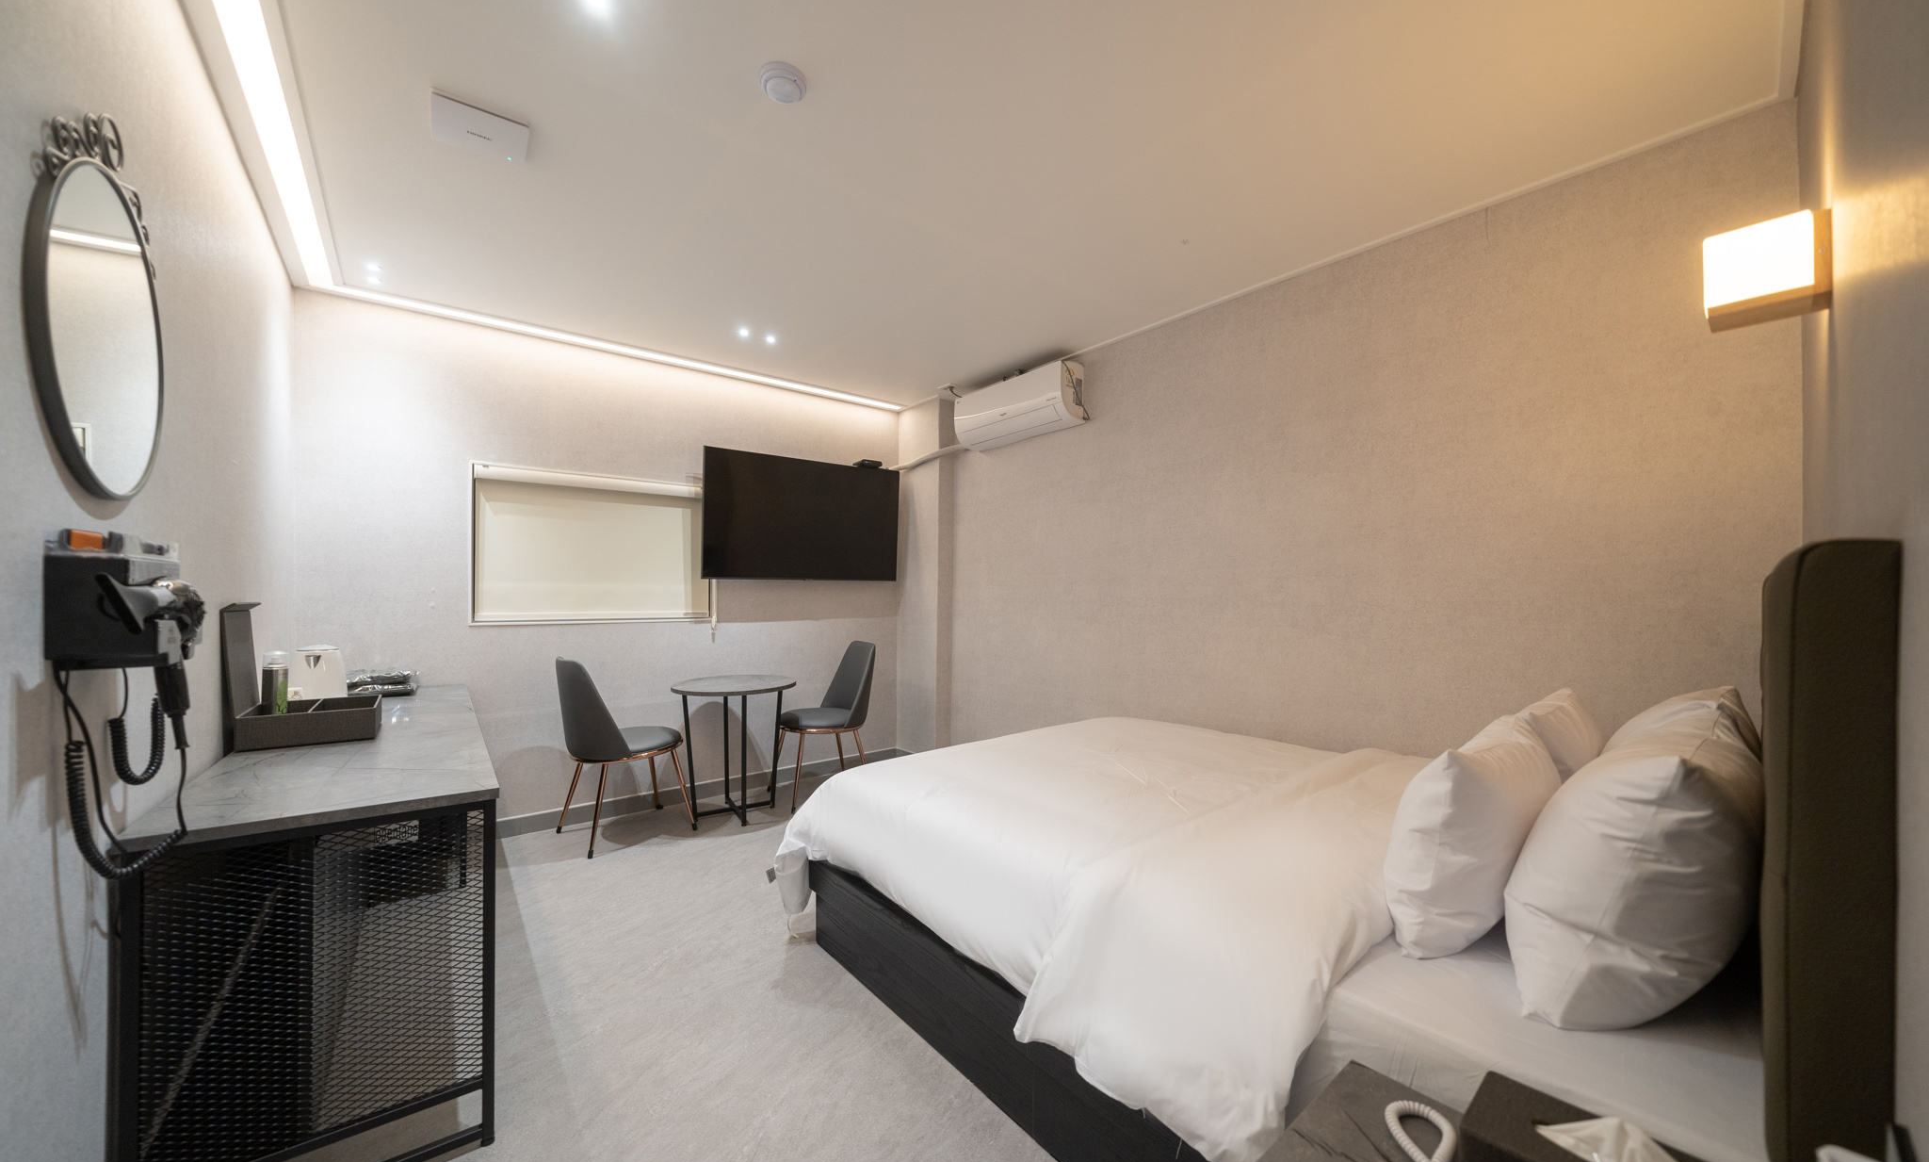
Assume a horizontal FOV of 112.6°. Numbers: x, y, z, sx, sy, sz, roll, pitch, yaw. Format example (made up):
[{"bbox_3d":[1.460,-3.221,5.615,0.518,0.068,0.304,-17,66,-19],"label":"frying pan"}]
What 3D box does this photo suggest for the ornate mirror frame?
[{"bbox_3d":[-1.374,-0.392,1.037,0.032,0.517,0.517,1,-2,-40],"label":"ornate mirror frame"}]

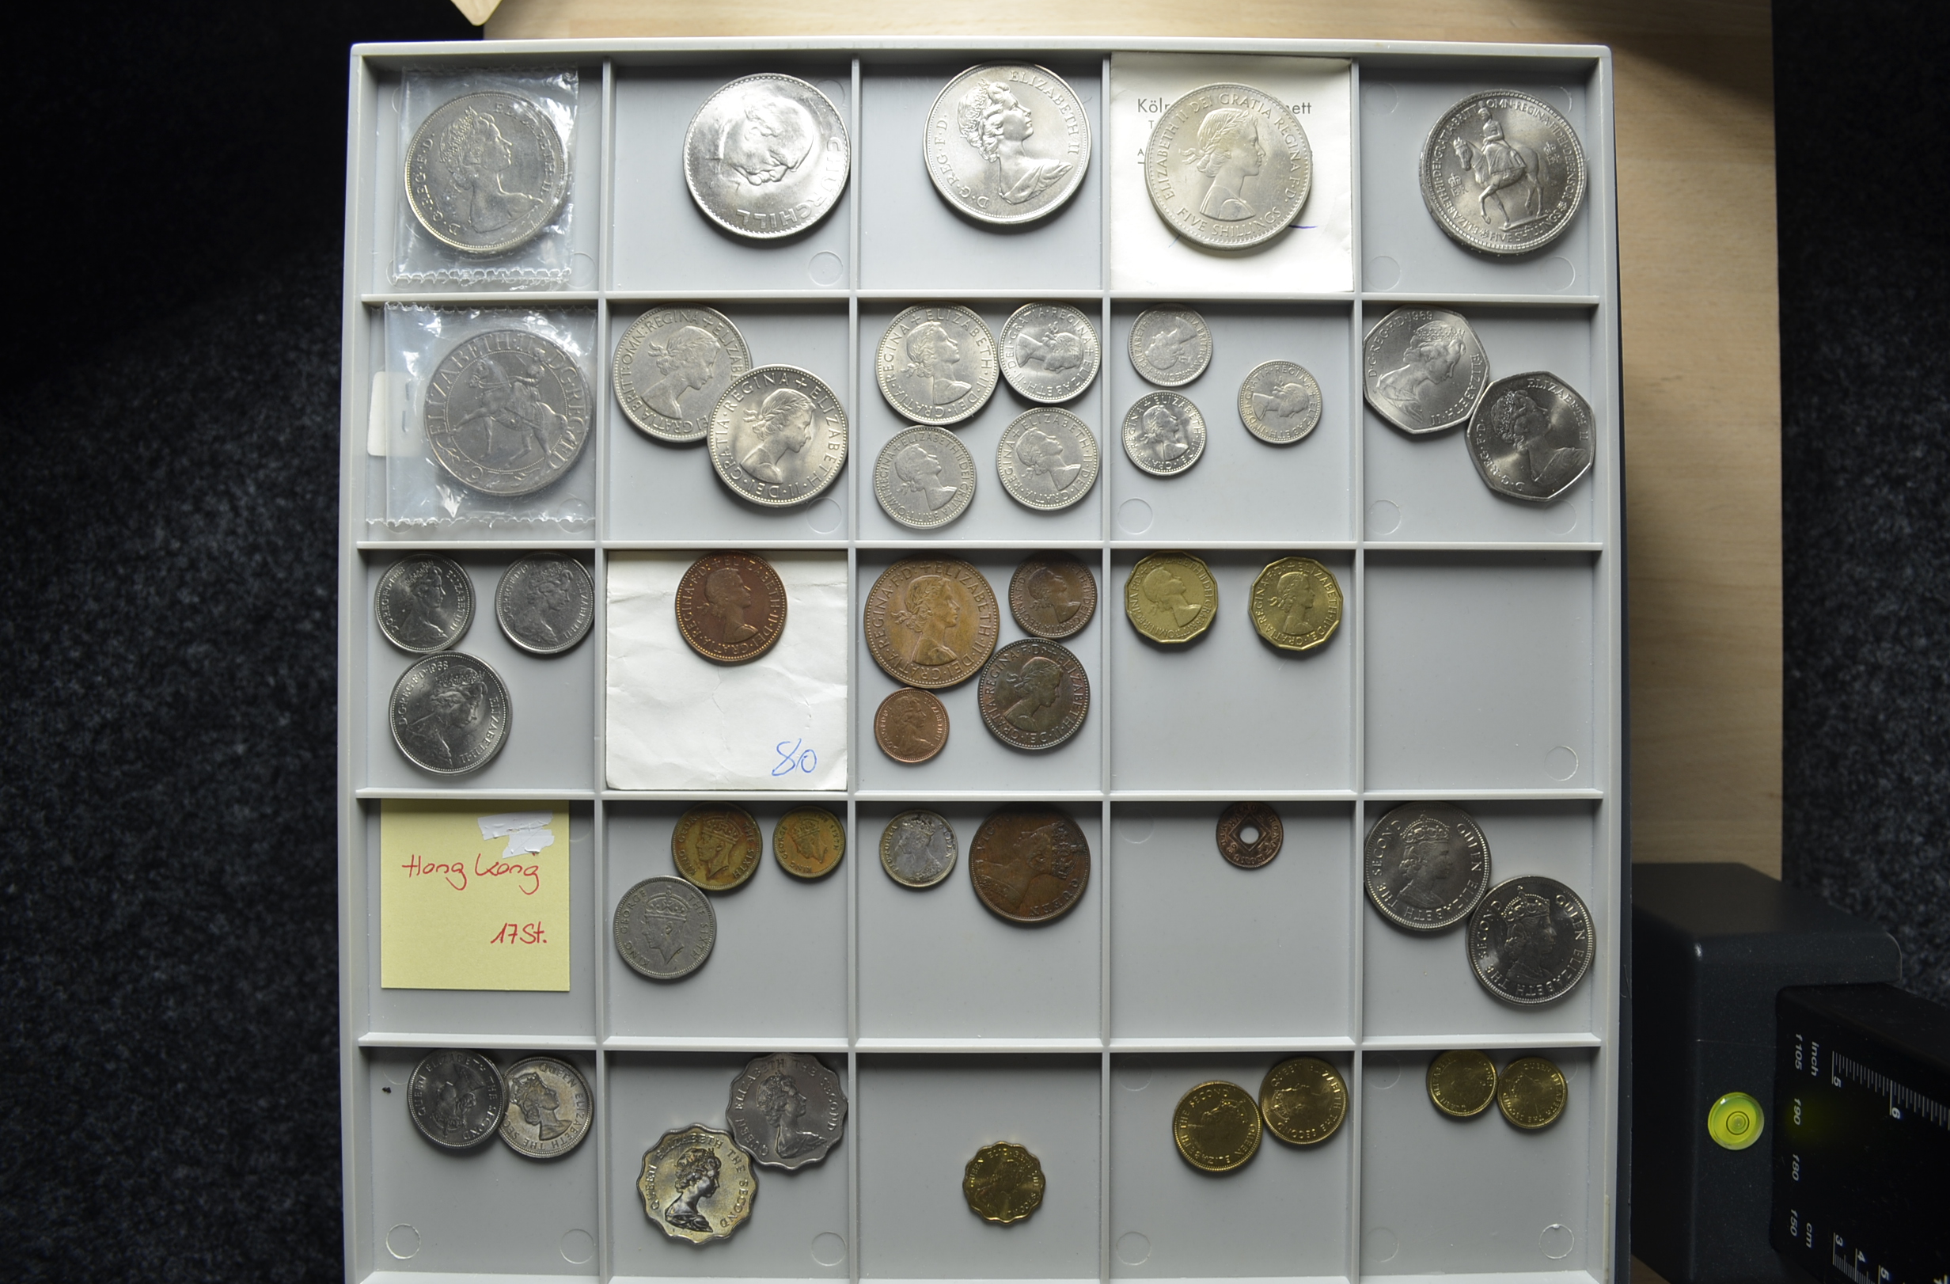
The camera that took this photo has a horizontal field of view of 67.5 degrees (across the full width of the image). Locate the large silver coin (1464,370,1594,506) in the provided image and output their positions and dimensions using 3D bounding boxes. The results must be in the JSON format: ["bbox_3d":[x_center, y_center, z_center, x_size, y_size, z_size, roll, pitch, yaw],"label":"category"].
[{"bbox_3d":[0.129,-0.048,0.341,0.030,0.003,0.030,0,90,0],"label":"large silver coin"}]

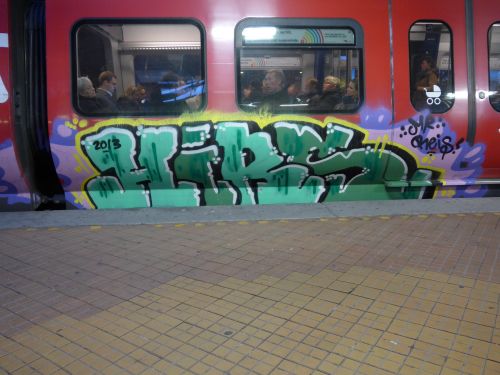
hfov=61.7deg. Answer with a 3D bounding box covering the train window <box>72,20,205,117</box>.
[{"bbox_3d":[-1.211,-1.306,4.570,1.456,1.064,0.080,-1,3,-1],"label":"train window"}]

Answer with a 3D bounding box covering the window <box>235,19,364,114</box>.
[{"bbox_3d":[0.548,-1.332,4.610,1.425,1.056,0.080,-1,3,-1],"label":"window"}]

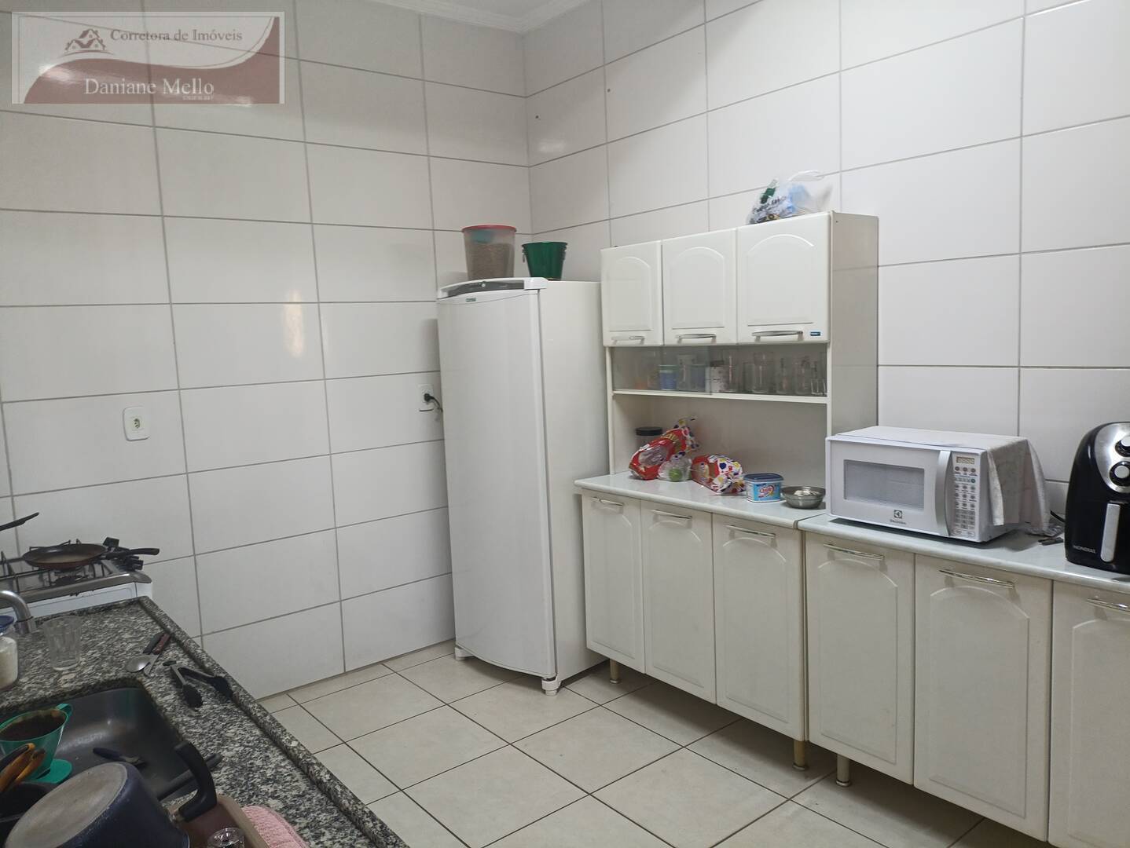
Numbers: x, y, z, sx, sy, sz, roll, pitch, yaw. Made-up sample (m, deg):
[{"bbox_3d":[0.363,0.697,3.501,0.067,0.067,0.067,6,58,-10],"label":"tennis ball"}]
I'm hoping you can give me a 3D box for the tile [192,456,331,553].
[{"bbox_3d":[-1.238,0.326,3.371,0.567,0.324,0.010,-7,8,-37],"label":"tile"}]

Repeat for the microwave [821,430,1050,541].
[{"bbox_3d":[1.047,0.170,2.394,0.300,0.262,0.469,-7,8,-36],"label":"microwave"}]

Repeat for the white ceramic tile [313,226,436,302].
[{"bbox_3d":[-0.825,-0.703,3.594,0.567,0.322,0.012,-8,8,-37],"label":"white ceramic tile"}]

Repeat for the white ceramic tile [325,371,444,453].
[{"bbox_3d":[-0.797,-0.057,3.679,0.570,0.324,0.010,-7,8,-37],"label":"white ceramic tile"}]

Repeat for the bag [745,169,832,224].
[{"bbox_3d":[0.757,-0.765,2.784,0.180,0.164,0.294,-8,8,-39],"label":"bag"}]

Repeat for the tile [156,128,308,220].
[{"bbox_3d":[-1.294,-0.972,3.227,0.570,0.324,0.010,-7,8,-37],"label":"tile"}]

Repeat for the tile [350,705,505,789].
[{"bbox_3d":[-0.495,1.153,2.931,0.429,0.010,0.429,-8,8,-38],"label":"tile"}]

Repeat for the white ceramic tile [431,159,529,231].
[{"bbox_3d":[-0.393,-1.089,3.904,0.558,0.324,0.010,-7,8,-37],"label":"white ceramic tile"}]

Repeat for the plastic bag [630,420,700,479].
[{"bbox_3d":[0.402,0.094,3.307,0.170,0.242,0.288,-8,8,-39],"label":"plastic bag"}]

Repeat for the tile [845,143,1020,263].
[{"bbox_3d":[1.128,-0.673,2.563,0.010,0.324,0.570,-8,8,-39],"label":"tile"}]

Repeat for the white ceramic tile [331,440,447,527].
[{"bbox_3d":[-0.783,0.265,3.705,0.567,0.322,0.012,-8,8,-37],"label":"white ceramic tile"}]

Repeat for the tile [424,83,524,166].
[{"bbox_3d":[-0.401,-1.394,3.820,0.538,0.320,0.010,-7,8,-37],"label":"tile"}]

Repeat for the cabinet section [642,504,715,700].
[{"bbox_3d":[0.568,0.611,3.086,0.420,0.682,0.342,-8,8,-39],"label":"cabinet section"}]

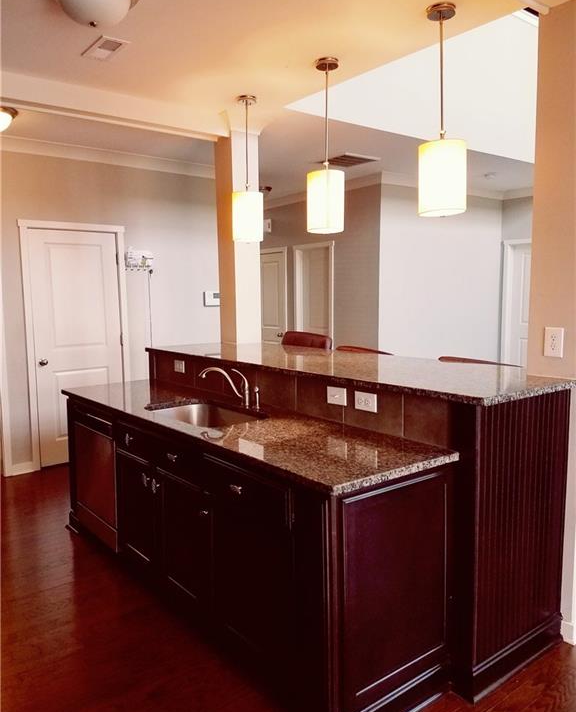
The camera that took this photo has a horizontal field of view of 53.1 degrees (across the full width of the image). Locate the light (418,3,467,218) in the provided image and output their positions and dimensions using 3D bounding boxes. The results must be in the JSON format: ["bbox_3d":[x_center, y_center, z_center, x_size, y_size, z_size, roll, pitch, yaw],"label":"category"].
[{"bbox_3d":[0.707,-1.118,2.649,0.210,0.906,0.210,-1,6,0],"label":"light"}]

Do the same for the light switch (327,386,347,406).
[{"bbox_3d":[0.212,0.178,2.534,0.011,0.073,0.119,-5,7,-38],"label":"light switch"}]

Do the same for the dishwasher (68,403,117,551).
[{"bbox_3d":[-0.949,0.703,3.719,0.600,0.800,0.640,-5,6,-37],"label":"dishwasher"}]

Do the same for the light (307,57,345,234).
[{"bbox_3d":[0.218,-1.171,3.246,0.210,0.920,0.210,-1,6,0],"label":"light"}]

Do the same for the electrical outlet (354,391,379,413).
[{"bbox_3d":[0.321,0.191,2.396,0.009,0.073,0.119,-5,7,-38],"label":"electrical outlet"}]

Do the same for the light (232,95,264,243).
[{"bbox_3d":[-0.273,-1.233,3.853,0.210,0.916,0.210,-1,6,0],"label":"light"}]

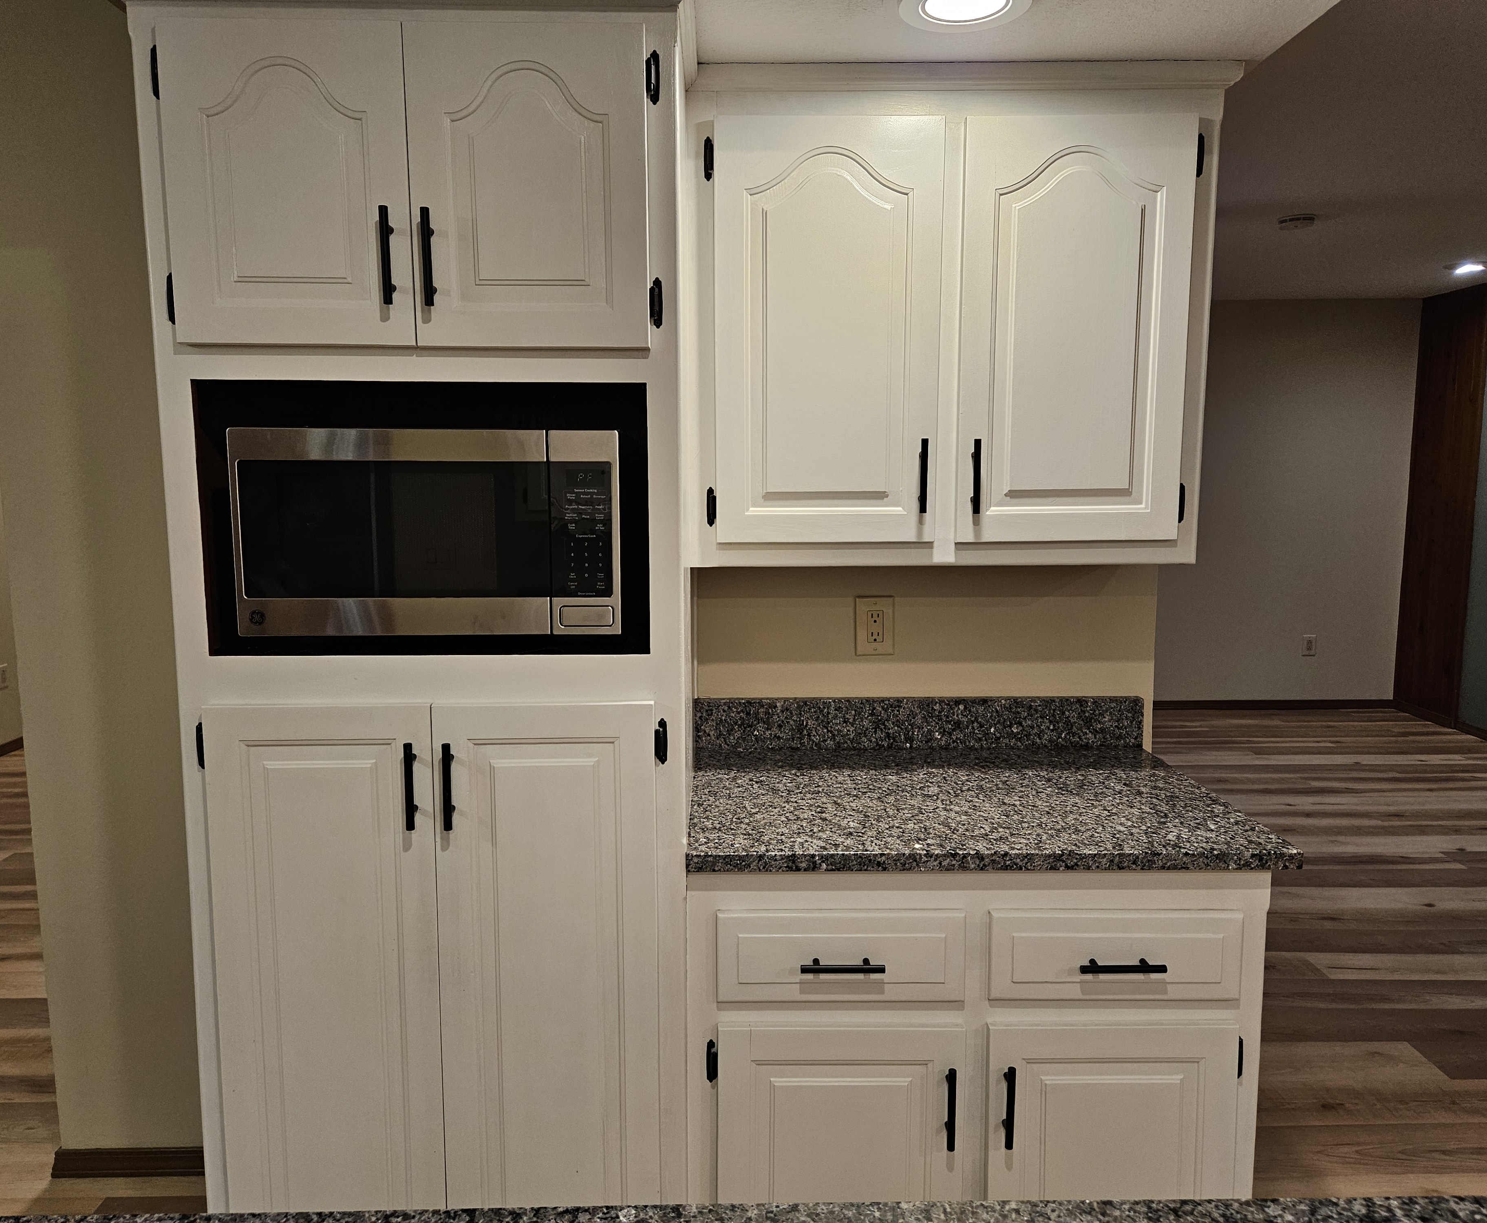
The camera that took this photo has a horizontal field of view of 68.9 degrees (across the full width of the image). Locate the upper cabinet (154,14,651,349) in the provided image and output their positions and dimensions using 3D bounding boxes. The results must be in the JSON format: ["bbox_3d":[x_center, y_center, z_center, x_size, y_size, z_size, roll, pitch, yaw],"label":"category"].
[{"bbox_3d":[-0.478,-0.638,1.824,0.705,0.450,0.605,0,7,0],"label":"upper cabinet"}]

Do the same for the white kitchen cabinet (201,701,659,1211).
[{"bbox_3d":[-0.476,0.643,1.983,0.705,1.097,0.605,0,7,0],"label":"white kitchen cabinet"}]

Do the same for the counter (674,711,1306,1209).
[{"bbox_3d":[0.376,0.718,1.994,0.931,1.013,0.635,0,7,0],"label":"counter"}]

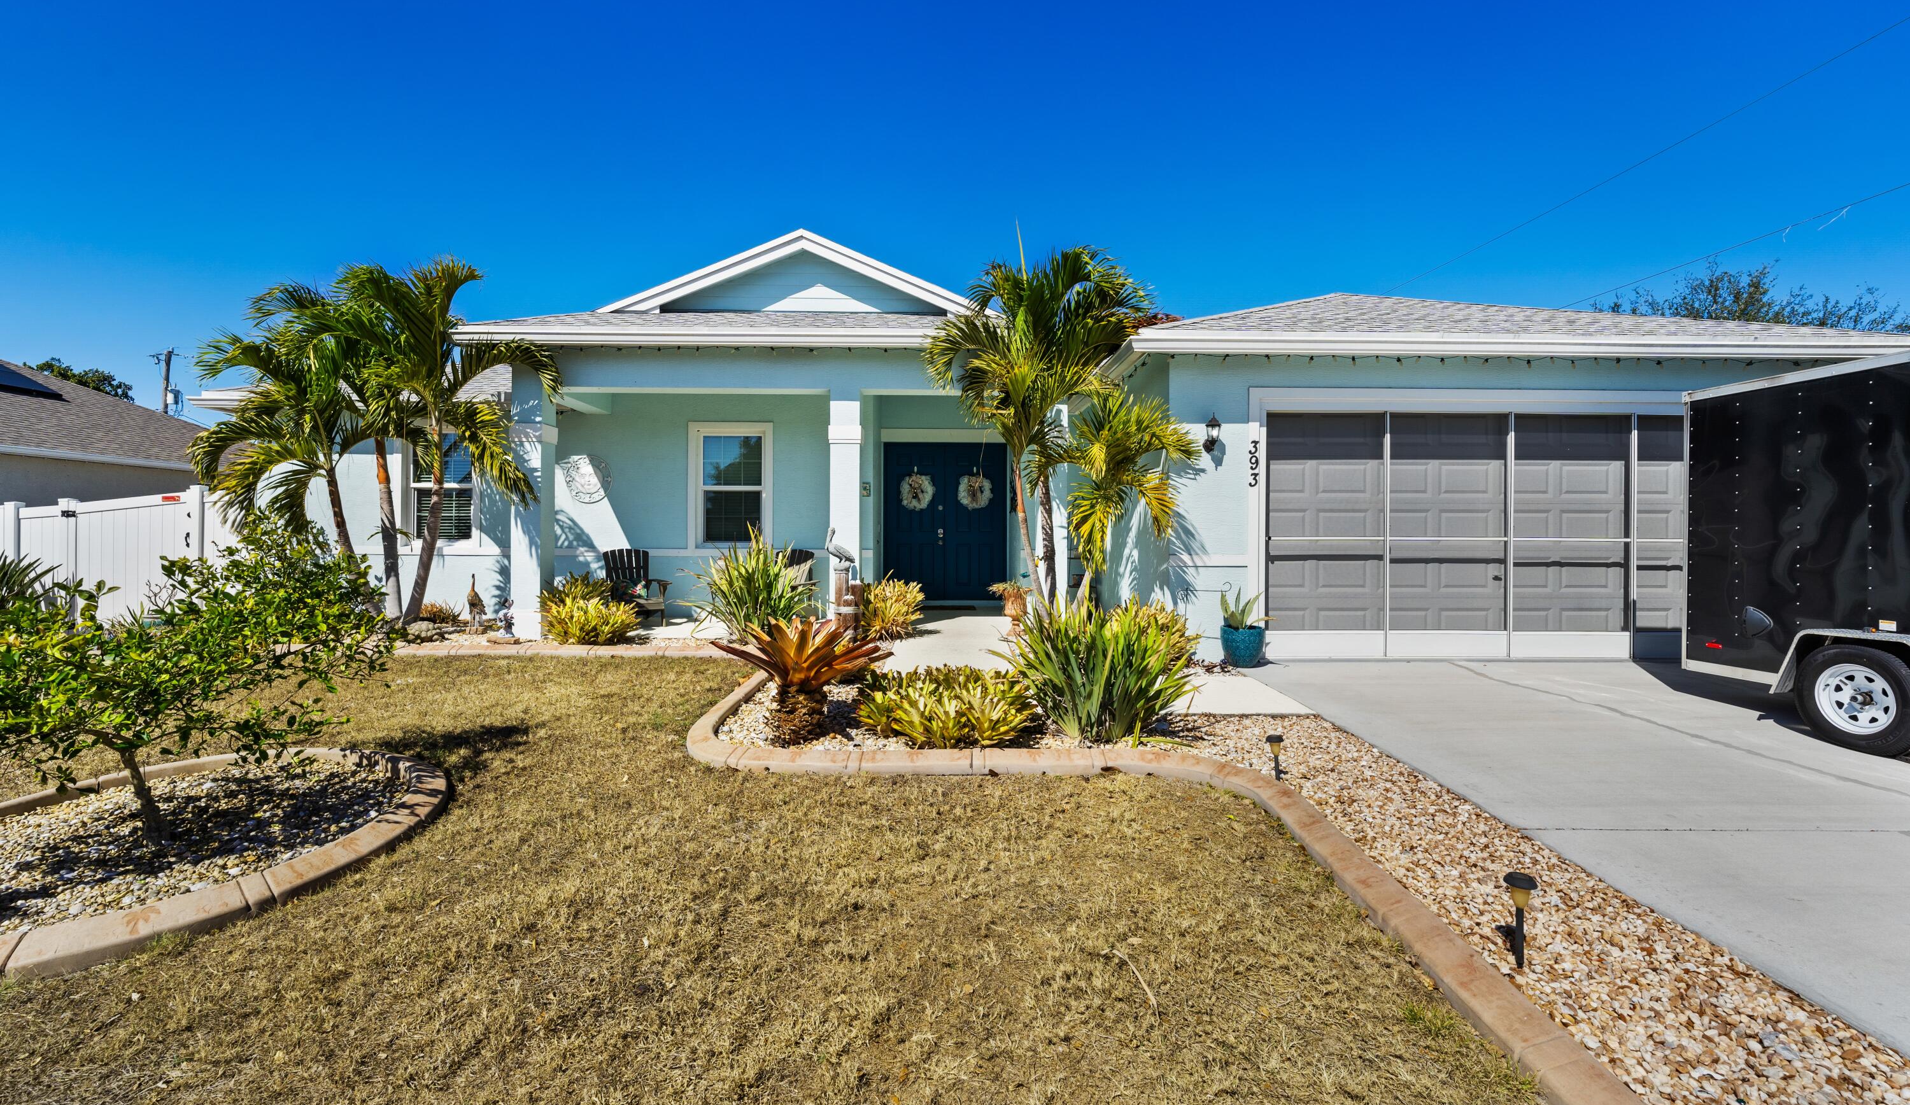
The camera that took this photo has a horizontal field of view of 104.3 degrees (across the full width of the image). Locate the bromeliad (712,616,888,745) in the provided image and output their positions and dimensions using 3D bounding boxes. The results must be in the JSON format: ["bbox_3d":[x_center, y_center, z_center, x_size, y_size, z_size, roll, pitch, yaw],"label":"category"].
[{"bbox_3d":[-0.960,0.790,4.660,1.090,0.760,1.020,0,0,0],"label":"bromeliad"}]

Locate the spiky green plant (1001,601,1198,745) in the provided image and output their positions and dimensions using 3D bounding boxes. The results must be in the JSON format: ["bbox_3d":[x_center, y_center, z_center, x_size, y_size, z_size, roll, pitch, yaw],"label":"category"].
[{"bbox_3d":[0.985,0.800,5.080,1.300,0.930,1.080,0,0,0],"label":"spiky green plant"}]

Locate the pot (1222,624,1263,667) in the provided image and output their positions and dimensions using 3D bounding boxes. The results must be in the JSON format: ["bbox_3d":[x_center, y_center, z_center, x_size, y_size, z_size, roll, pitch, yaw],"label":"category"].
[{"bbox_3d":[2.640,0.865,6.830,0.400,0.360,0.400,0,0,0],"label":"pot"}]

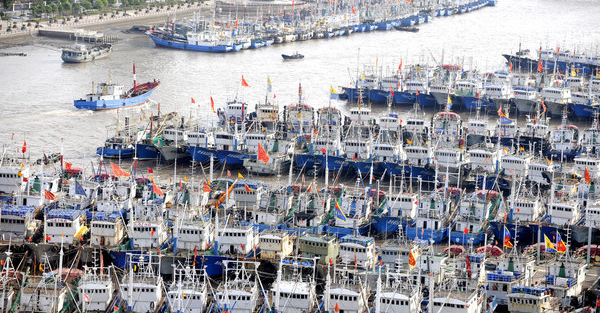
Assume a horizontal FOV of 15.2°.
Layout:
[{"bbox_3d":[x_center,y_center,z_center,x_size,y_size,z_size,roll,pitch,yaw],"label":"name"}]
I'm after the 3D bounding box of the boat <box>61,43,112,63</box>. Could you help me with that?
[{"bbox_3d":[-67.880,-33.090,716.090,6.000,4.800,18.500,5,10,30],"label":"boat"}]

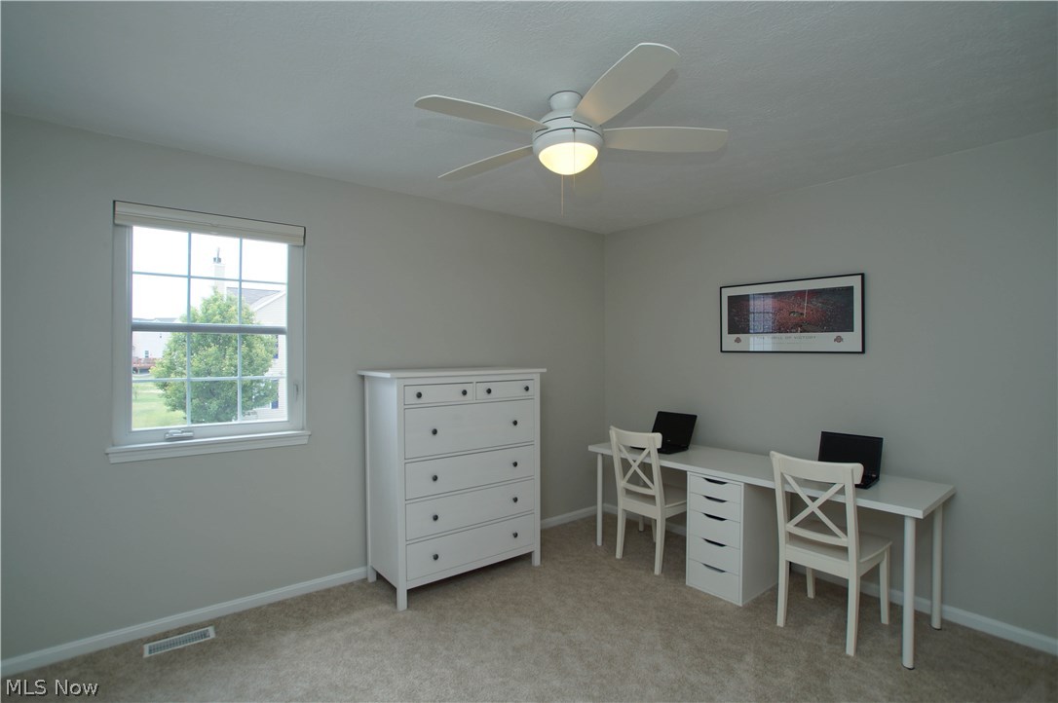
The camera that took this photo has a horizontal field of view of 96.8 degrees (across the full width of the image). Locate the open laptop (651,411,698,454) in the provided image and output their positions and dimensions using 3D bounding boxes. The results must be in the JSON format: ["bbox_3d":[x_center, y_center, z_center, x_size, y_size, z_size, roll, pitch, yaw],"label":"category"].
[{"bbox_3d":[1.006,0.600,3.505,0.365,0.235,0.330,0,-1,-41],"label":"open laptop"}]

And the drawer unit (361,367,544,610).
[{"bbox_3d":[-0.469,0.793,3.105,1.105,1.320,0.502,0,-1,-38],"label":"drawer unit"}]

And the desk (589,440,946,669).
[{"bbox_3d":[1.328,1.080,3.012,0.610,0.737,2.000,0,-1,-39],"label":"desk"}]

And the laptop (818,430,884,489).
[{"bbox_3d":[1.745,0.594,2.608,0.325,0.225,0.300,0,-1,-41],"label":"laptop"}]

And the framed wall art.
[{"bbox_3d":[1.705,-0.226,3.122,0.025,0.473,0.895,0,-1,-39],"label":"framed wall art"}]

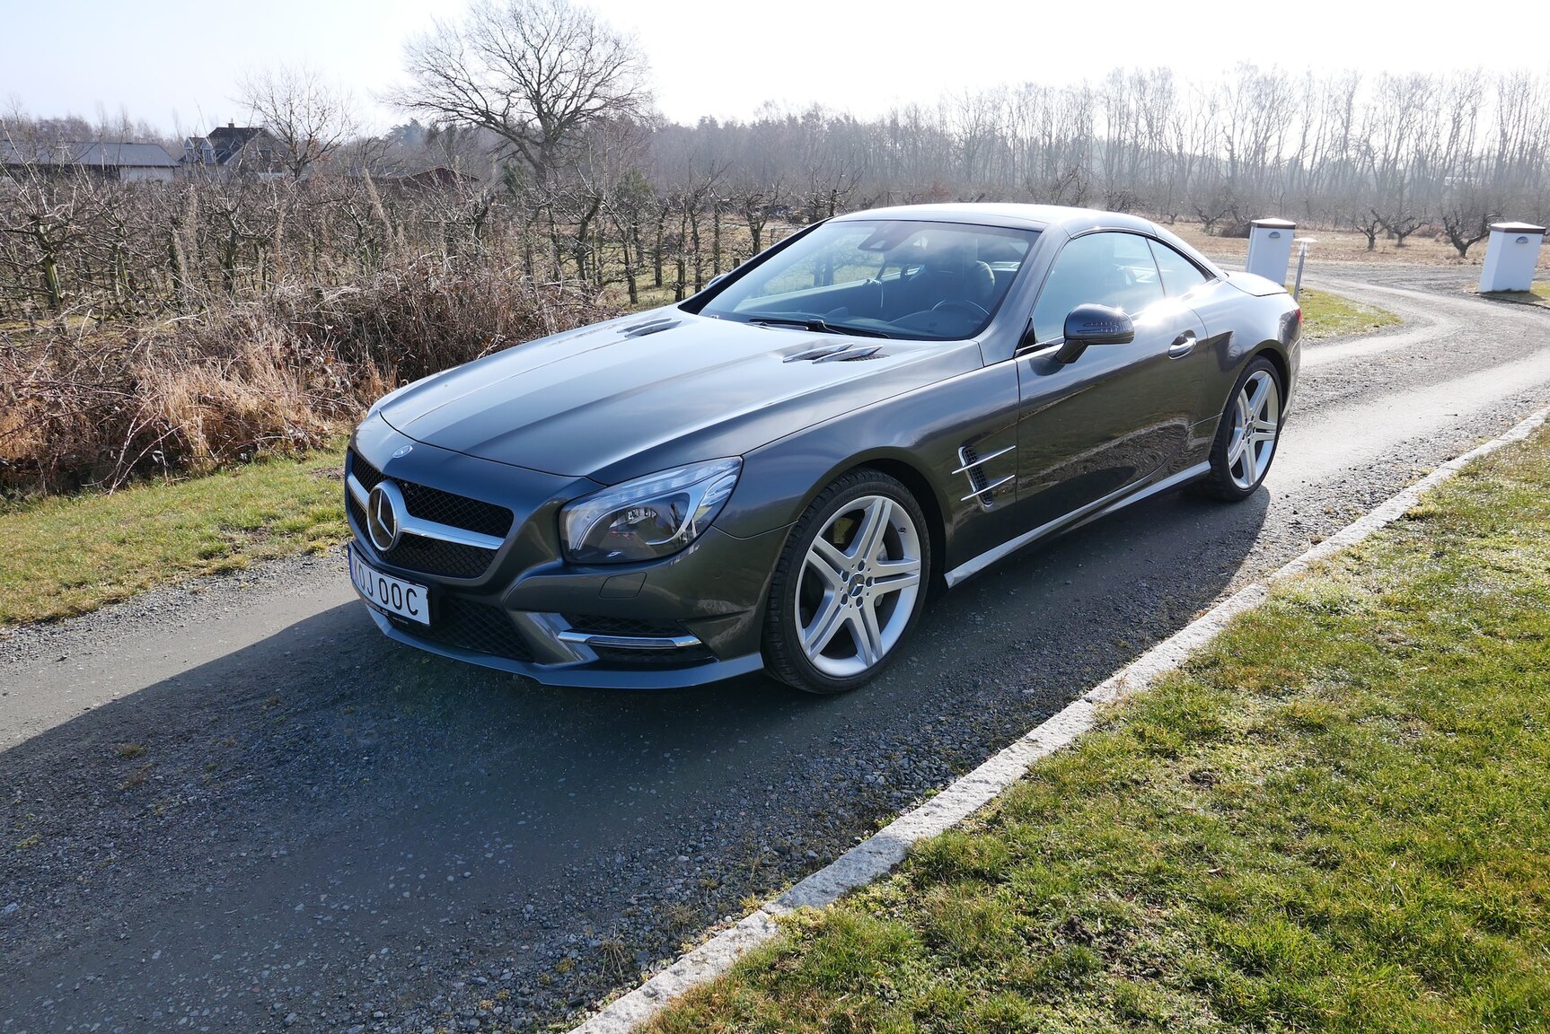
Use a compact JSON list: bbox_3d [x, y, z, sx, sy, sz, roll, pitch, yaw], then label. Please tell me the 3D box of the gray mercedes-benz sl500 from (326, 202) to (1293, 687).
[{"bbox_3d":[0.600,-0.622,4.244,4.610,1.310,1.950,-17,25,-41],"label":"gray mercedes-benz sl500"}]

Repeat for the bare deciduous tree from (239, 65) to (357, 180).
[{"bbox_3d":[-34.079,-27.523,74.073,7.701,9.036,7.470,-8,20,-22],"label":"bare deciduous tree"}]

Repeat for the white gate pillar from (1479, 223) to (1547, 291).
[{"bbox_3d":[12.048,-4.247,16.899,0.578,1.102,0.551,4,19,14],"label":"white gate pillar"}]

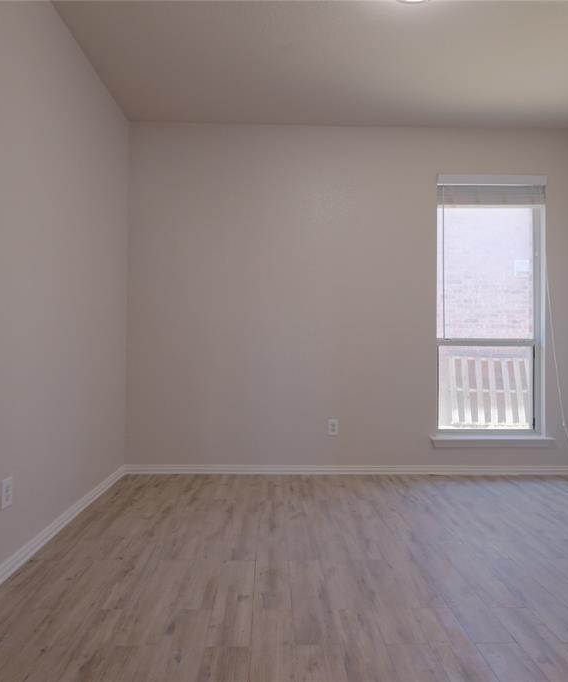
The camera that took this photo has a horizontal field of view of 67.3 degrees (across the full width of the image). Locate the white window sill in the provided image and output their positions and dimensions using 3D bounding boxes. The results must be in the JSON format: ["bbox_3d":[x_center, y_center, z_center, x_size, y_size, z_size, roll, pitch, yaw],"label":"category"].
[{"bbox_3d":[1.620,0.792,3.346,0.978,0.079,0.104,0,-1,-2],"label":"white window sill"}]

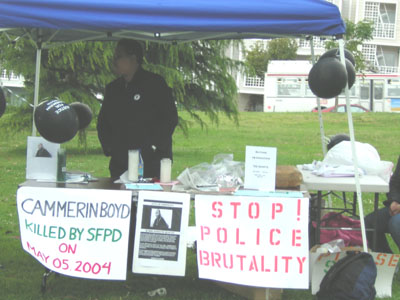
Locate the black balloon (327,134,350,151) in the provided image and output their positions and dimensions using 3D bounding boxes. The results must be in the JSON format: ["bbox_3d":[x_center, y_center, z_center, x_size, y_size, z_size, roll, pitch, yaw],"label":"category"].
[{"bbox_3d":[1.242,0.000,9.400,0.260,0.270,0.260,2,4,5],"label":"black balloon"}]

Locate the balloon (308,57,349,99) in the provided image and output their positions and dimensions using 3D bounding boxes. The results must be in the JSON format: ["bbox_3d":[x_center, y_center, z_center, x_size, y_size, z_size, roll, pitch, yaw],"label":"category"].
[{"bbox_3d":[0.873,-0.489,7.300,0.268,0.278,0.268,2,4,5],"label":"balloon"}]

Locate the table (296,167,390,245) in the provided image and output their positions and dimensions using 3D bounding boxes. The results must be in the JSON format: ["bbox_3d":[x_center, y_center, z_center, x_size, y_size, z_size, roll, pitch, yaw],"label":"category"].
[{"bbox_3d":[1.059,0.557,8.330,0.640,0.740,1.420,2,5,1],"label":"table"}]

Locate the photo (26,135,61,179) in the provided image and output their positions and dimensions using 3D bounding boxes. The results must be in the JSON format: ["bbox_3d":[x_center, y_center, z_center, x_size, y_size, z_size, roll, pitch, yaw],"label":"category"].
[{"bbox_3d":[-1.027,0.059,7.050,0.216,0.285,0.040,2,-1,10],"label":"photo"}]

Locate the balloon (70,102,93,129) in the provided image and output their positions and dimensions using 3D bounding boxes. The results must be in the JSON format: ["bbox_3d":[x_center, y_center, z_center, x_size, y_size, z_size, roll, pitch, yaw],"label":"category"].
[{"bbox_3d":[-0.831,-0.229,7.350,0.190,0.200,0.190,2,5,0],"label":"balloon"}]

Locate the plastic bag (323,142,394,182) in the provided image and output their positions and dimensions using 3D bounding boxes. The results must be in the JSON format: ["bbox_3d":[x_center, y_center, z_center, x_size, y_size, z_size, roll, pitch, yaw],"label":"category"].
[{"bbox_3d":[1.209,0.073,8.250,0.500,0.260,0.380,2,4,5],"label":"plastic bag"}]

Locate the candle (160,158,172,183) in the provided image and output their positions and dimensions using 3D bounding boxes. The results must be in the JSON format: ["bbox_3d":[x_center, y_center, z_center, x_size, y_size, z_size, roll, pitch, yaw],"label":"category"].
[{"bbox_3d":[-0.225,0.140,7.220,0.075,0.155,0.075,2,4,5],"label":"candle"}]

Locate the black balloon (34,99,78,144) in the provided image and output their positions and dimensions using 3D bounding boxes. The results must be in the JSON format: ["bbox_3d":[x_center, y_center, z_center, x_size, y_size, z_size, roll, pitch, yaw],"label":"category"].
[{"bbox_3d":[-0.918,-0.188,6.900,0.285,0.295,0.285,2,5,0],"label":"black balloon"}]

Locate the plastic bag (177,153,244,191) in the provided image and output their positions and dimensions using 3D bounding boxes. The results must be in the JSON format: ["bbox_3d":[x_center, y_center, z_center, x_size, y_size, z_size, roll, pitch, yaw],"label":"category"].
[{"bbox_3d":[0.069,0.142,7.100,0.430,0.220,0.300,2,4,5],"label":"plastic bag"}]

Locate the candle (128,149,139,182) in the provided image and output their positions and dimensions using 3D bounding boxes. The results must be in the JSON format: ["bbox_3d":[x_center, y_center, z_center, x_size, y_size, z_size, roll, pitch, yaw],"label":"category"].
[{"bbox_3d":[-0.441,0.106,7.150,0.068,0.208,0.068,2,5,0],"label":"candle"}]

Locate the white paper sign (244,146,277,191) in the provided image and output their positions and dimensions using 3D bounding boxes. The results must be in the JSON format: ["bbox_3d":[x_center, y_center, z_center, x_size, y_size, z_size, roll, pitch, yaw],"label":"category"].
[{"bbox_3d":[0.395,0.120,6.970,0.216,0.280,0.020,4,1,22],"label":"white paper sign"}]

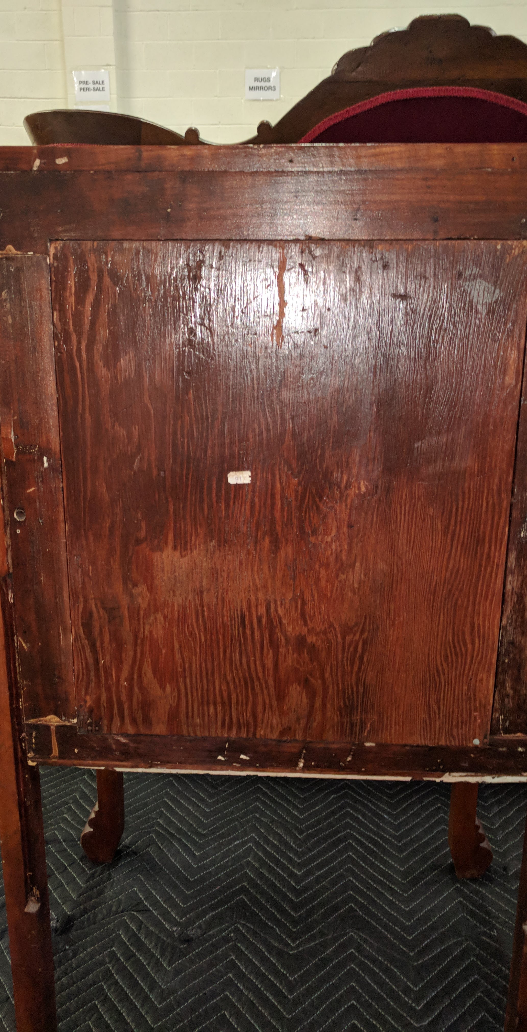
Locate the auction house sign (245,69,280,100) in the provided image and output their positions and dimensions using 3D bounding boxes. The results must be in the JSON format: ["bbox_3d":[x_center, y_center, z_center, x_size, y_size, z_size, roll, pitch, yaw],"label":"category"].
[{"bbox_3d":[-0.008,-3.523,6.330,0.279,0.216,0.010,1,16,2],"label":"auction house sign"}]

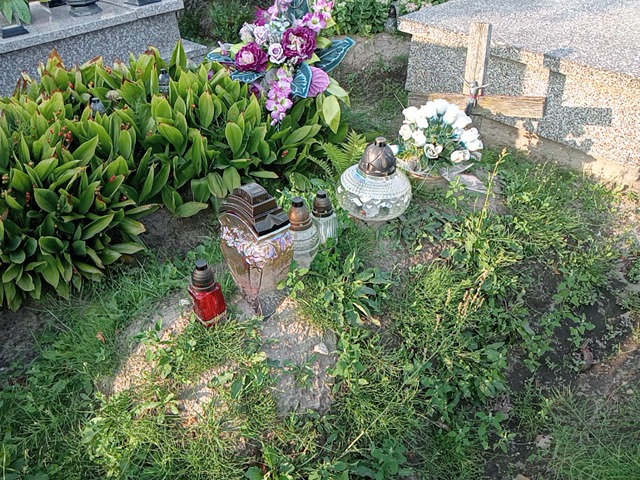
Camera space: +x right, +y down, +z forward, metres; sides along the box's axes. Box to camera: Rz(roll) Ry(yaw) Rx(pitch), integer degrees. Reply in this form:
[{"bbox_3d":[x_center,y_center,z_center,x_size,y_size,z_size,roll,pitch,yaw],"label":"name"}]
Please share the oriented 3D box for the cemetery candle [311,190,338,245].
[{"bbox_3d":[0.021,-0.064,1.603,0.082,0.188,0.082,-1,38,0],"label":"cemetery candle"}]

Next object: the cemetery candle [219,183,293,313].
[{"bbox_3d":[-0.160,0.028,1.336,0.105,0.374,0.147,-31,47,-33],"label":"cemetery candle"}]

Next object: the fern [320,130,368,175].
[{"bbox_3d":[0.117,-0.325,1.957,0.200,0.160,0.200,-1,38,0],"label":"fern"}]

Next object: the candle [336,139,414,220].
[{"bbox_3d":[0.178,-0.209,1.718,0.243,0.270,0.243,-1,38,0],"label":"candle"}]

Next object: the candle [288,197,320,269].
[{"bbox_3d":[-0.049,-0.022,1.509,0.098,0.237,0.098,-1,38,0],"label":"candle"}]

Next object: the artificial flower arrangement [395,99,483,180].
[{"bbox_3d":[0.424,-0.335,1.876,0.295,0.270,0.280,-1,38,0],"label":"artificial flower arrangement"}]

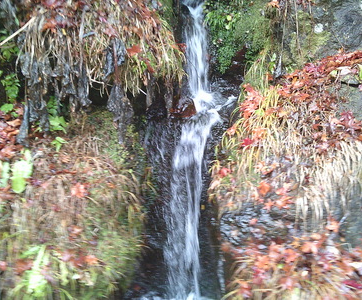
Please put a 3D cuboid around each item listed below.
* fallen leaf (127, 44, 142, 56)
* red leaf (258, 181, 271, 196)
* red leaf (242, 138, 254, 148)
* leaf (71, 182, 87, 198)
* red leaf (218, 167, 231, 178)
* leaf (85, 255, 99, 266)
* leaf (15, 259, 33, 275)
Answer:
[{"bbox_3d":[-0.204,-0.436,1.720,0.061,0.062,0.012,0,-21,0],"label":"fallen leaf"},{"bbox_3d":[0.340,0.157,1.600,0.057,0.066,0.012,0,-24,6],"label":"red leaf"},{"bbox_3d":[0.283,-0.028,1.670,0.051,0.012,0.050,0,60,7],"label":"red leaf"},{"bbox_3d":[-0.393,0.157,1.520,0.062,0.066,0.012,0,-27,-3],"label":"leaf"},{"bbox_3d":[0.178,0.092,1.610,0.057,0.054,0.012,0,-27,6],"label":"red leaf"},{"bbox_3d":[-0.322,0.402,1.430,0.051,0.012,0.044,0,57,-7],"label":"leaf"},{"bbox_3d":[-0.566,0.421,1.420,0.065,0.012,0.058,0,57,-3],"label":"leaf"}]

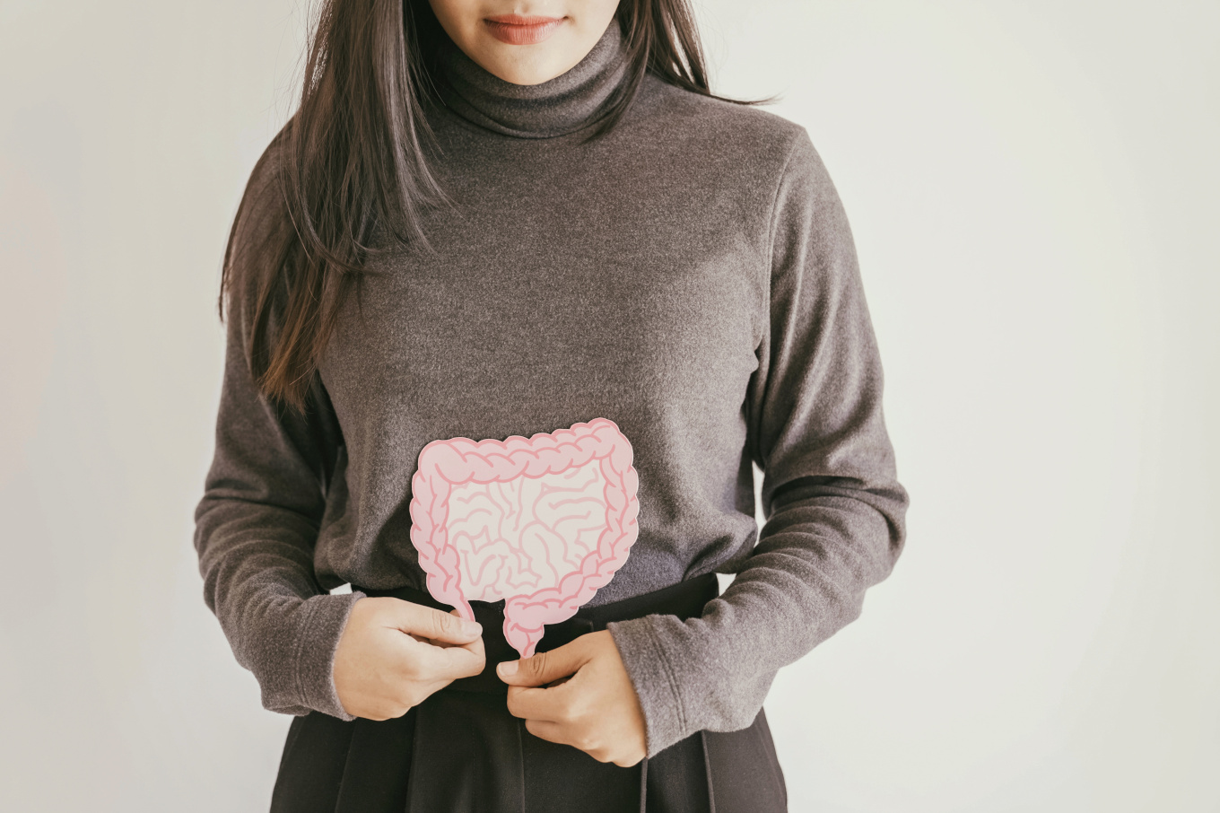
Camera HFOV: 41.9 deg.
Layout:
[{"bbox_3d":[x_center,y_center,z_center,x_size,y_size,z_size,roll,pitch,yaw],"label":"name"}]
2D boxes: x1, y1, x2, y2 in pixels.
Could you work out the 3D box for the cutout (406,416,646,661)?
[{"bbox_3d":[-0.056,0.088,1.040,0.150,0.160,0.004,2,-2,0],"label":"cutout"}]

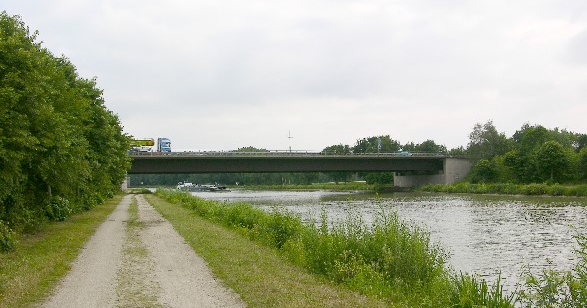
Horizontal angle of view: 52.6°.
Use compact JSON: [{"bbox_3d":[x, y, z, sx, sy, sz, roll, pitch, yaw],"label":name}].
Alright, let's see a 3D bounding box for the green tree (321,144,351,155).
[{"bbox_3d":[14.969,3.892,212.282,10.800,14.600,10.200,0,-3,0],"label":"green tree"}]

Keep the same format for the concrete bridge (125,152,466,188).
[{"bbox_3d":[-0.722,3.876,120.585,69.000,6.700,23.000,0,-3,-15],"label":"concrete bridge"}]

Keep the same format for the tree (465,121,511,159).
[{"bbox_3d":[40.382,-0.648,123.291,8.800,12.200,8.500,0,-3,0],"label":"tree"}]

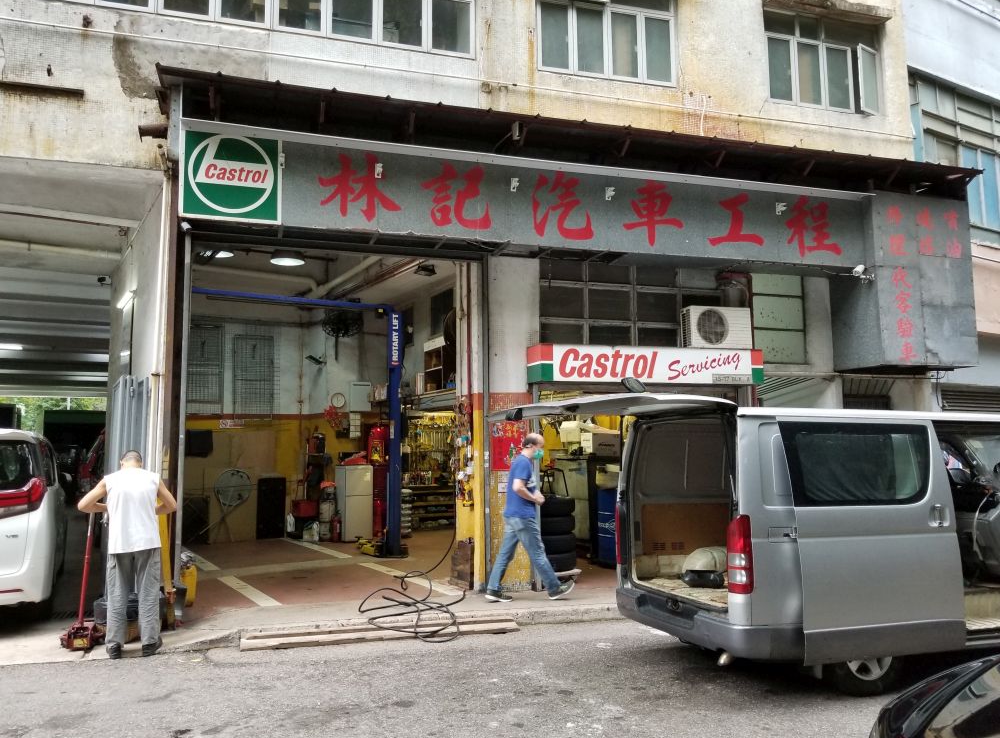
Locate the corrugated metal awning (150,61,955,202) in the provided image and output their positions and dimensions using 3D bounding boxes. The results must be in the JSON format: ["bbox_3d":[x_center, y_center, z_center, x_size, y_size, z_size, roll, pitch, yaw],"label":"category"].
[{"bbox_3d":[1.350,-2.520,8.495,9.469,0.174,1.061,1,-6,-17],"label":"corrugated metal awning"}]

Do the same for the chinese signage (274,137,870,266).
[{"bbox_3d":[1.150,-1.736,8.327,6.946,0.871,0.200,1,-6,-17],"label":"chinese signage"}]

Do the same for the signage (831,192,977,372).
[{"bbox_3d":[5.108,-1.032,9.589,1.432,2.091,0.841,1,-6,-17],"label":"signage"}]

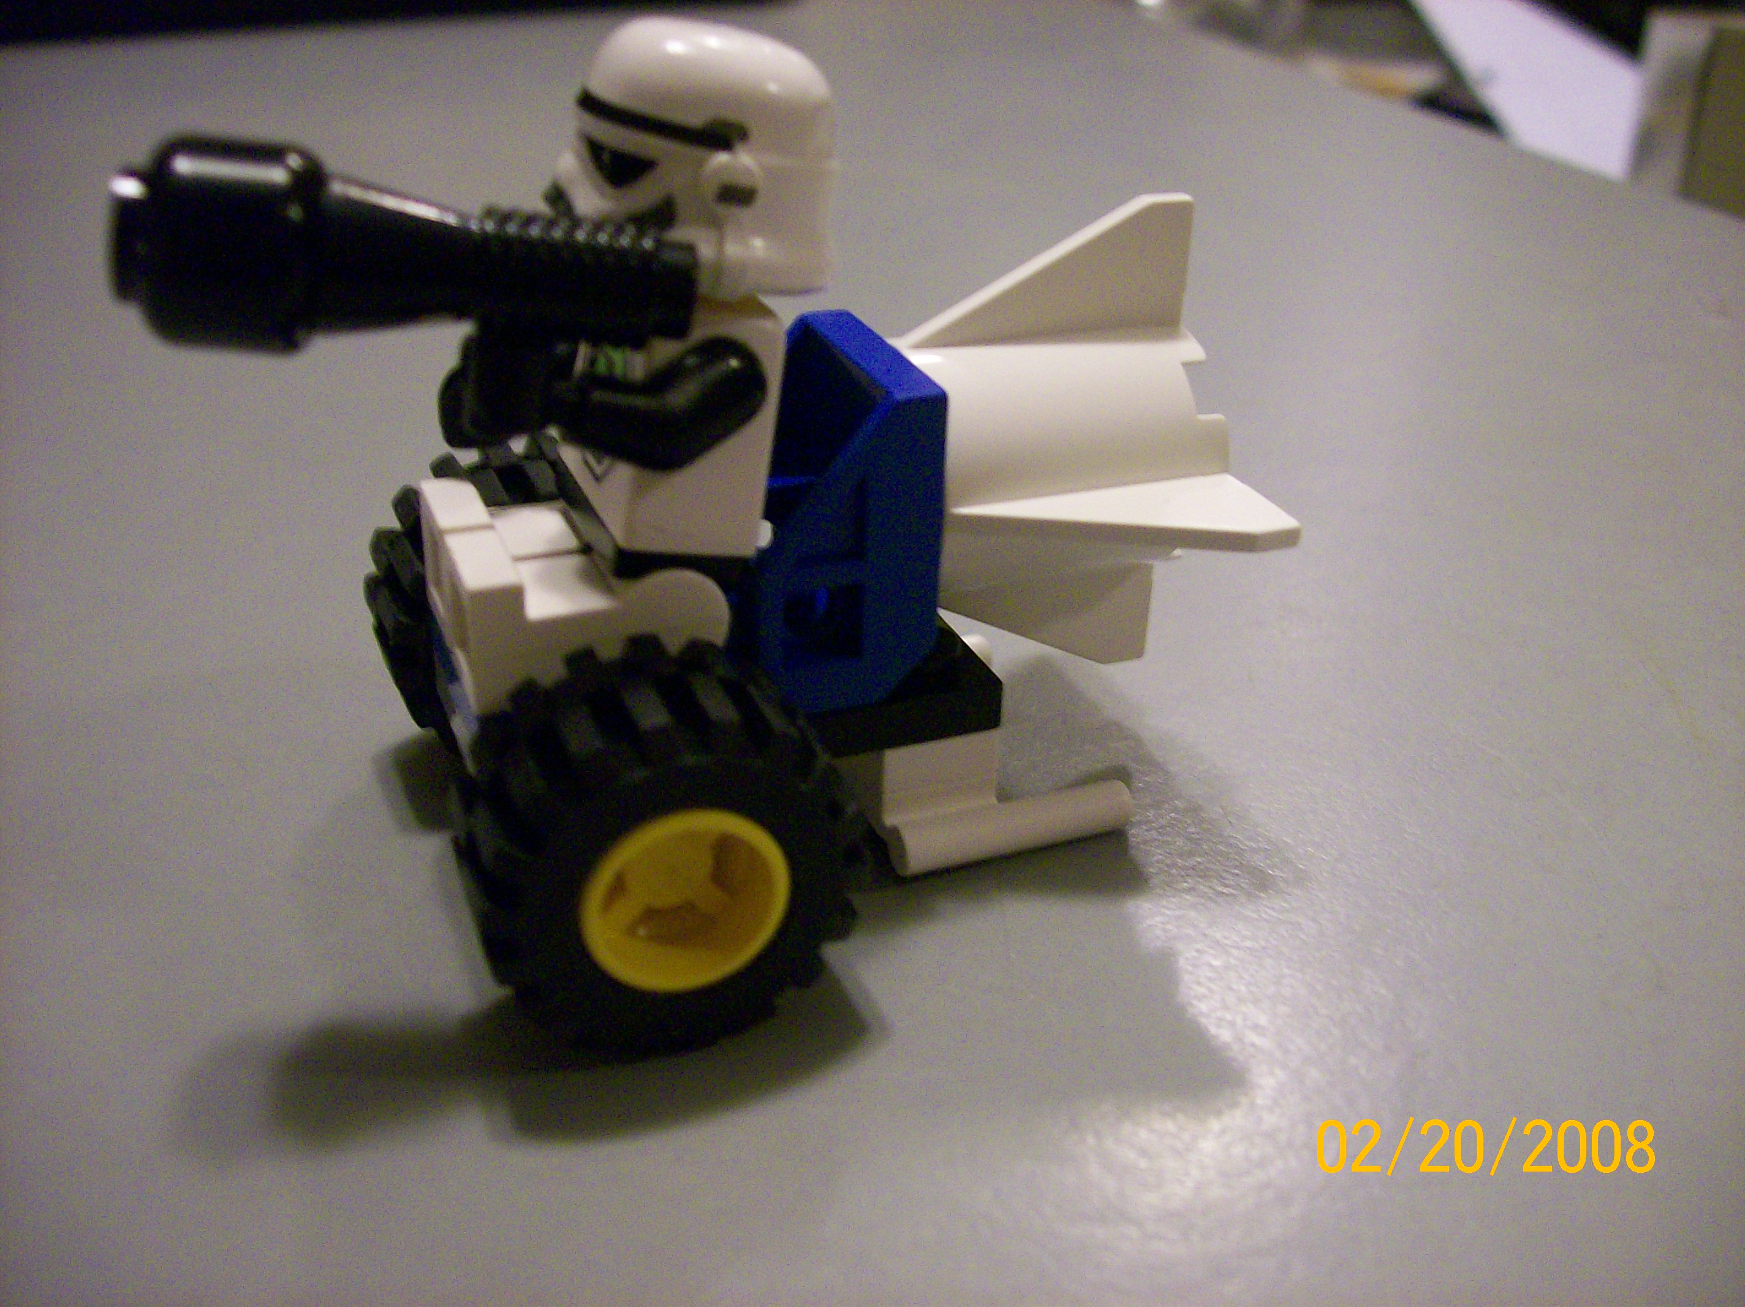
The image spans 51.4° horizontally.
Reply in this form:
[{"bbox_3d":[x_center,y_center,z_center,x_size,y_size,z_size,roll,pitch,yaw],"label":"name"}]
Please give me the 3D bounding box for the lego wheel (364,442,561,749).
[{"bbox_3d":[-0.024,-0.003,0.128,0.021,0.021,0.012,-9,30,-20],"label":"lego wheel"}]

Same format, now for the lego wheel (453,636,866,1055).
[{"bbox_3d":[-0.012,0.011,0.102,0.021,0.021,0.012,-9,30,-20],"label":"lego wheel"}]

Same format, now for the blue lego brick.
[{"bbox_3d":[-0.004,-0.009,0.114,0.012,0.020,0.016,-9,30,-20],"label":"blue lego brick"}]

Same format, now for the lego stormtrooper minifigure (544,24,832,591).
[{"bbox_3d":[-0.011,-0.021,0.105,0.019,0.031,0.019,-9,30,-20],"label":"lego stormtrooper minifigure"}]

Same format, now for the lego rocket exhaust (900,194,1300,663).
[{"bbox_3d":[0.011,-0.013,0.119,0.020,0.033,0.033,-9,30,-20],"label":"lego rocket exhaust"}]

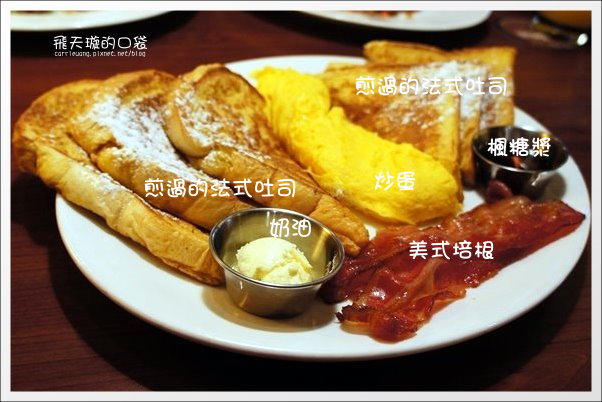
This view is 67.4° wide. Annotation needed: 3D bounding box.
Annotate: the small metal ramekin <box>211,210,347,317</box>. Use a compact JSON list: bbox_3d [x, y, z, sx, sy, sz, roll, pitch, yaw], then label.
[{"bbox_3d":[-0.012,0.033,0.224,0.063,0.029,0.063,8,30,0],"label":"small metal ramekin"}]

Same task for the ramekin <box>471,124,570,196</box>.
[{"bbox_3d":[0.151,-0.025,0.320,0.063,0.029,0.063,-3,37,0],"label":"ramekin"}]

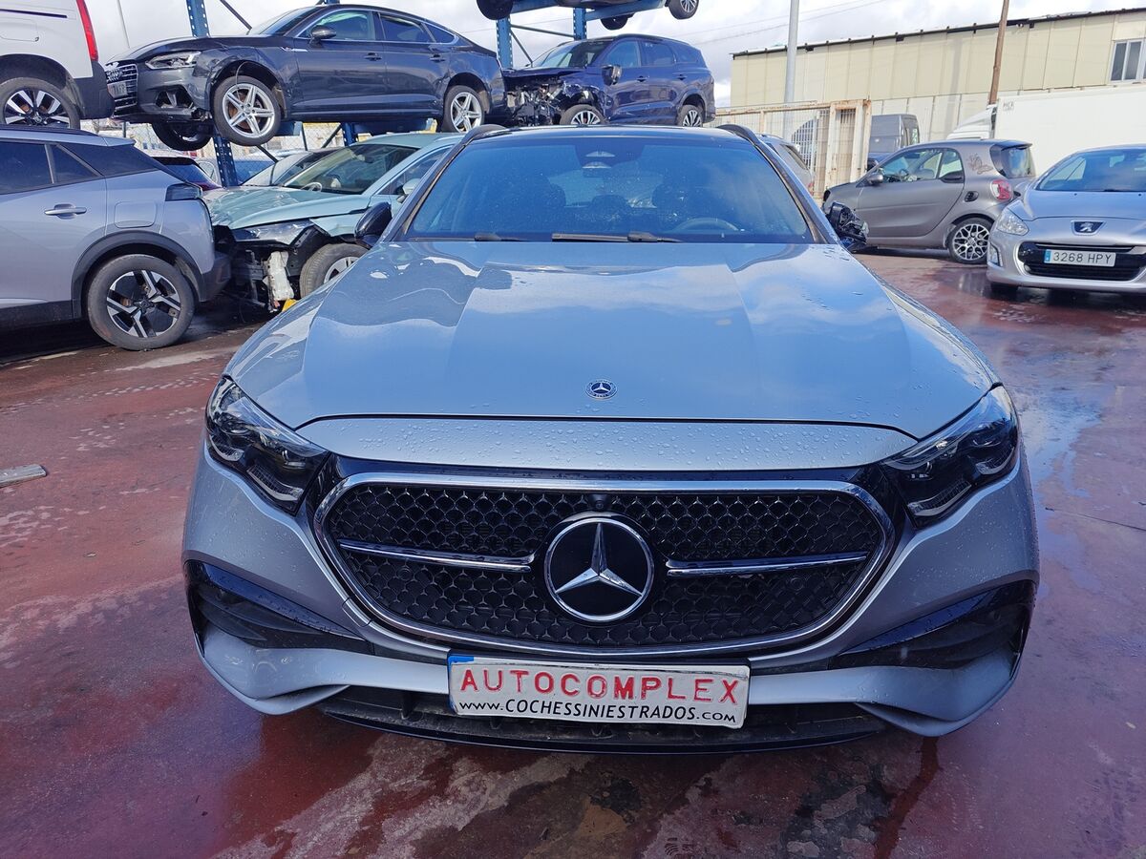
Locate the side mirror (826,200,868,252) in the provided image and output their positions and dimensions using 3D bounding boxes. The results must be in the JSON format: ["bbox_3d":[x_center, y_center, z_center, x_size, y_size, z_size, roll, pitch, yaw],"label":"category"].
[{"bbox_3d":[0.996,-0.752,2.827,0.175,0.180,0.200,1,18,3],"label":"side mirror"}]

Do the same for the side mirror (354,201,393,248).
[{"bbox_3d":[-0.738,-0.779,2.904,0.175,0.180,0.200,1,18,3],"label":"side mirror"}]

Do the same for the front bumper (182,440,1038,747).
[{"bbox_3d":[0.055,0.305,1.535,1.870,0.610,0.500,1,18,3],"label":"front bumper"}]

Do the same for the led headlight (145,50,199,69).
[{"bbox_3d":[-3.786,-3.493,7.212,0.420,0.175,0.430,16,27,40],"label":"led headlight"}]

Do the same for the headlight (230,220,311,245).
[{"bbox_3d":[-2.496,-1.629,6.355,0.420,0.200,0.500,17,25,41],"label":"headlight"}]

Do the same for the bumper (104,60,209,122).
[{"bbox_3d":[-4.335,-3.359,7.669,1.830,0.550,0.500,16,27,40],"label":"bumper"}]

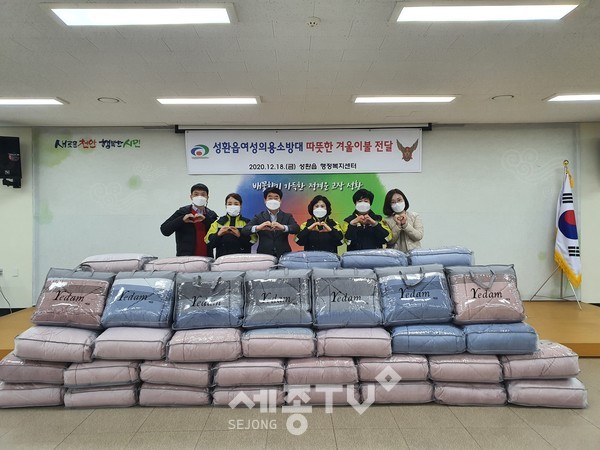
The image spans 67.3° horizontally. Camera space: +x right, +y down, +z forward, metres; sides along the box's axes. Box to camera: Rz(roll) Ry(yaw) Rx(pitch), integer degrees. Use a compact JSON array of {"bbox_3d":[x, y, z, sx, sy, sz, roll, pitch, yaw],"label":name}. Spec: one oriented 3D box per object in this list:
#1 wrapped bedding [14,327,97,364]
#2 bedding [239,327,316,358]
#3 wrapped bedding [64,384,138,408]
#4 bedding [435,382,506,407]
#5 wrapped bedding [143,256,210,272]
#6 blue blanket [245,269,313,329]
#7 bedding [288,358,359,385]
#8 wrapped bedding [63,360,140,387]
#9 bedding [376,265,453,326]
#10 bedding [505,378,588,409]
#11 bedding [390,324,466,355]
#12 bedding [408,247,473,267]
[{"bbox_3d":[-1.978,1.005,3.866,0.621,0.200,0.490,0,1,6],"label":"wrapped bedding"},{"bbox_3d":[-0.169,0.987,3.875,0.584,0.195,0.490,-1,1,-1],"label":"bedding"},{"bbox_3d":[-1.593,1.350,3.807,0.565,0.180,0.490,-1,1,-5],"label":"wrapped bedding"},{"bbox_3d":[1.313,1.288,3.665,0.560,0.185,0.450,-1,1,0],"label":"bedding"},{"bbox_3d":[-1.040,0.392,4.064,0.570,0.195,0.450,-1,1,0],"label":"wrapped bedding"},{"bbox_3d":[-0.186,0.673,3.983,0.580,0.480,0.190,-1,-16,-1],"label":"blue blanket"},{"bbox_3d":[0.171,1.165,3.780,0.573,0.185,0.490,-1,1,-1],"label":"bedding"},{"bbox_3d":[-1.539,1.140,3.710,0.575,0.195,0.450,-1,1,0],"label":"wrapped bedding"},{"bbox_3d":[0.939,0.595,3.767,0.565,0.475,0.200,-1,-13,0],"label":"bedding"},{"bbox_3d":[1.894,1.275,3.624,0.580,0.200,0.450,0,1,4],"label":"bedding"},{"bbox_3d":[1.012,0.911,3.734,0.570,0.200,0.450,-1,1,0],"label":"bedding"},{"bbox_3d":[1.308,0.297,4.411,0.589,0.185,0.490,-1,1,-1],"label":"bedding"}]

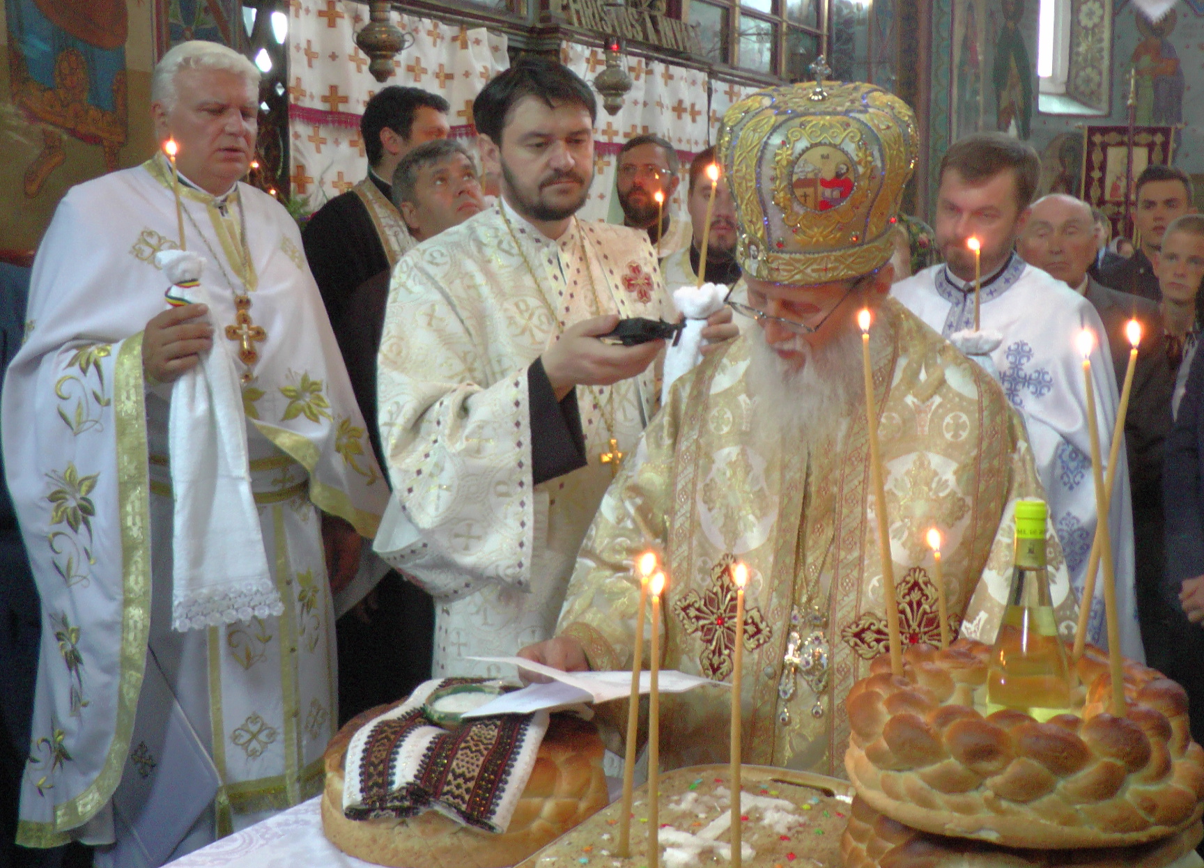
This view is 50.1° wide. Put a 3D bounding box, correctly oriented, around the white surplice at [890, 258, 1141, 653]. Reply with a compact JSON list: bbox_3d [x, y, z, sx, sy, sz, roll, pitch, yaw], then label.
[{"bbox_3d":[0.747,0.343,2.448,0.600,1.351,0.440,5,7,35],"label":"white surplice"}]

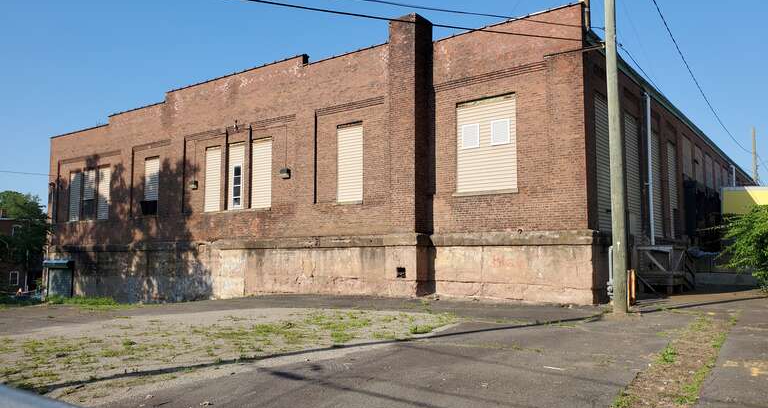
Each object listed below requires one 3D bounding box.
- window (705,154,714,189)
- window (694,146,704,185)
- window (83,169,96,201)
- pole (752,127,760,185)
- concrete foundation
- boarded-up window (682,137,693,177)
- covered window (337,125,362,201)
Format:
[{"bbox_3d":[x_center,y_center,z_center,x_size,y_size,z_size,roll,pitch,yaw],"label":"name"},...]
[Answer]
[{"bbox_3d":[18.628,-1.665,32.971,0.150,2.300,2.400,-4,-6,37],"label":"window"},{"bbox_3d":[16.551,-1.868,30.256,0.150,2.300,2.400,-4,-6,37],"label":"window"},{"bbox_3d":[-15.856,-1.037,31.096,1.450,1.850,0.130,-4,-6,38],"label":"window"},{"bbox_3d":[29.857,-0.377,45.982,0.310,11.790,0.310,-4,-6,38],"label":"pole"},{"bbox_3d":[-7.183,2.871,23.464,31.000,2.800,1.200,-4,-6,38],"label":"concrete foundation"},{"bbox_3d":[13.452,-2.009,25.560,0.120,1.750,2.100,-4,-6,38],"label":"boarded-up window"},{"bbox_3d":[-1.141,-1.383,19.673,1.170,2.780,0.130,-4,-6,38],"label":"covered window"}]

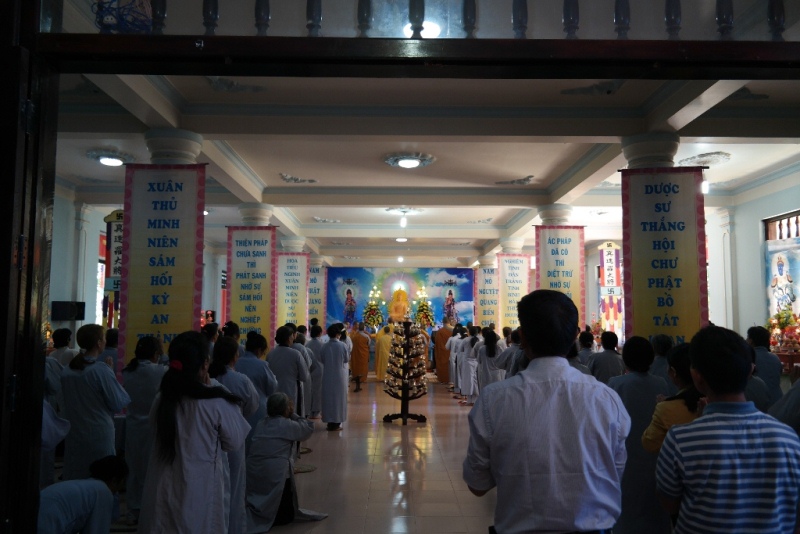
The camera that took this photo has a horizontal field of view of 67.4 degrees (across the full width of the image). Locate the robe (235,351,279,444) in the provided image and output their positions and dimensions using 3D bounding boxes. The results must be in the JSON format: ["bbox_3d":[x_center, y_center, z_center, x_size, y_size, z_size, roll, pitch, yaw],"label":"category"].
[{"bbox_3d":[-1.444,1.427,6.125,0.410,1.170,0.330,-1,-6,11],"label":"robe"}]

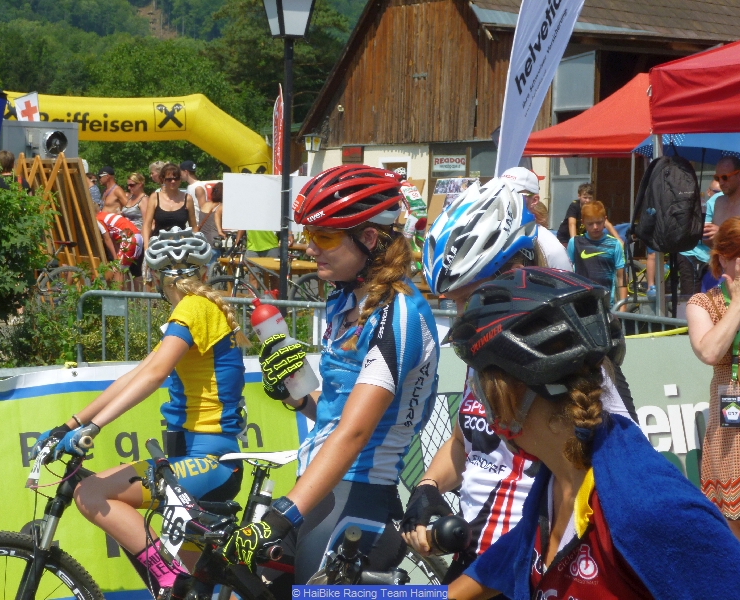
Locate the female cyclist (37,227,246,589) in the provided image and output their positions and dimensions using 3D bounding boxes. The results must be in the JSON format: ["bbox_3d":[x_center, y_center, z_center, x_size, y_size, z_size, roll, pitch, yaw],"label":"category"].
[{"bbox_3d":[-0.723,0.559,6.700,0.680,1.600,0.540,1,4,-12],"label":"female cyclist"}]

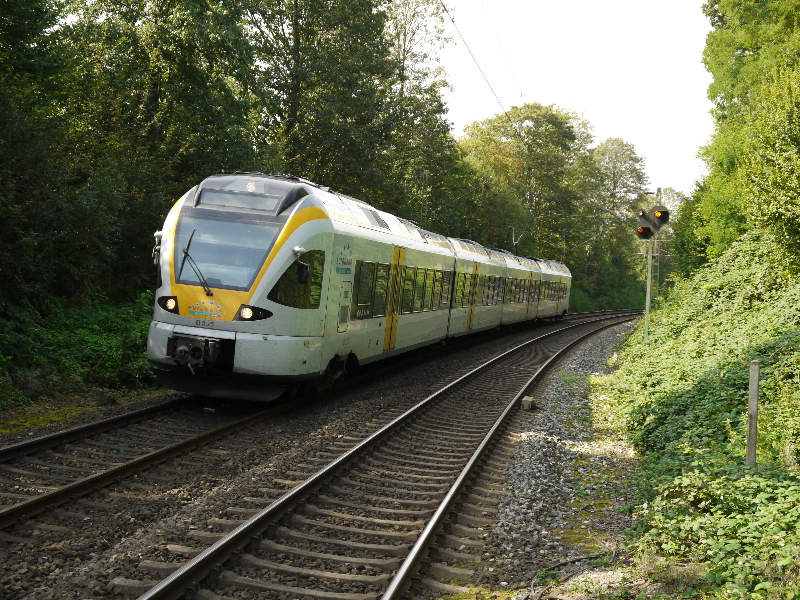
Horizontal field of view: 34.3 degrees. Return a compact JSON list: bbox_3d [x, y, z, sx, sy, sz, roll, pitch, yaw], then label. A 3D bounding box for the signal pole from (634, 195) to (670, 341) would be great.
[{"bbox_3d":[8.727,-0.852,45.000,1.150,4.850,0.500,2,1,9],"label":"signal pole"}]

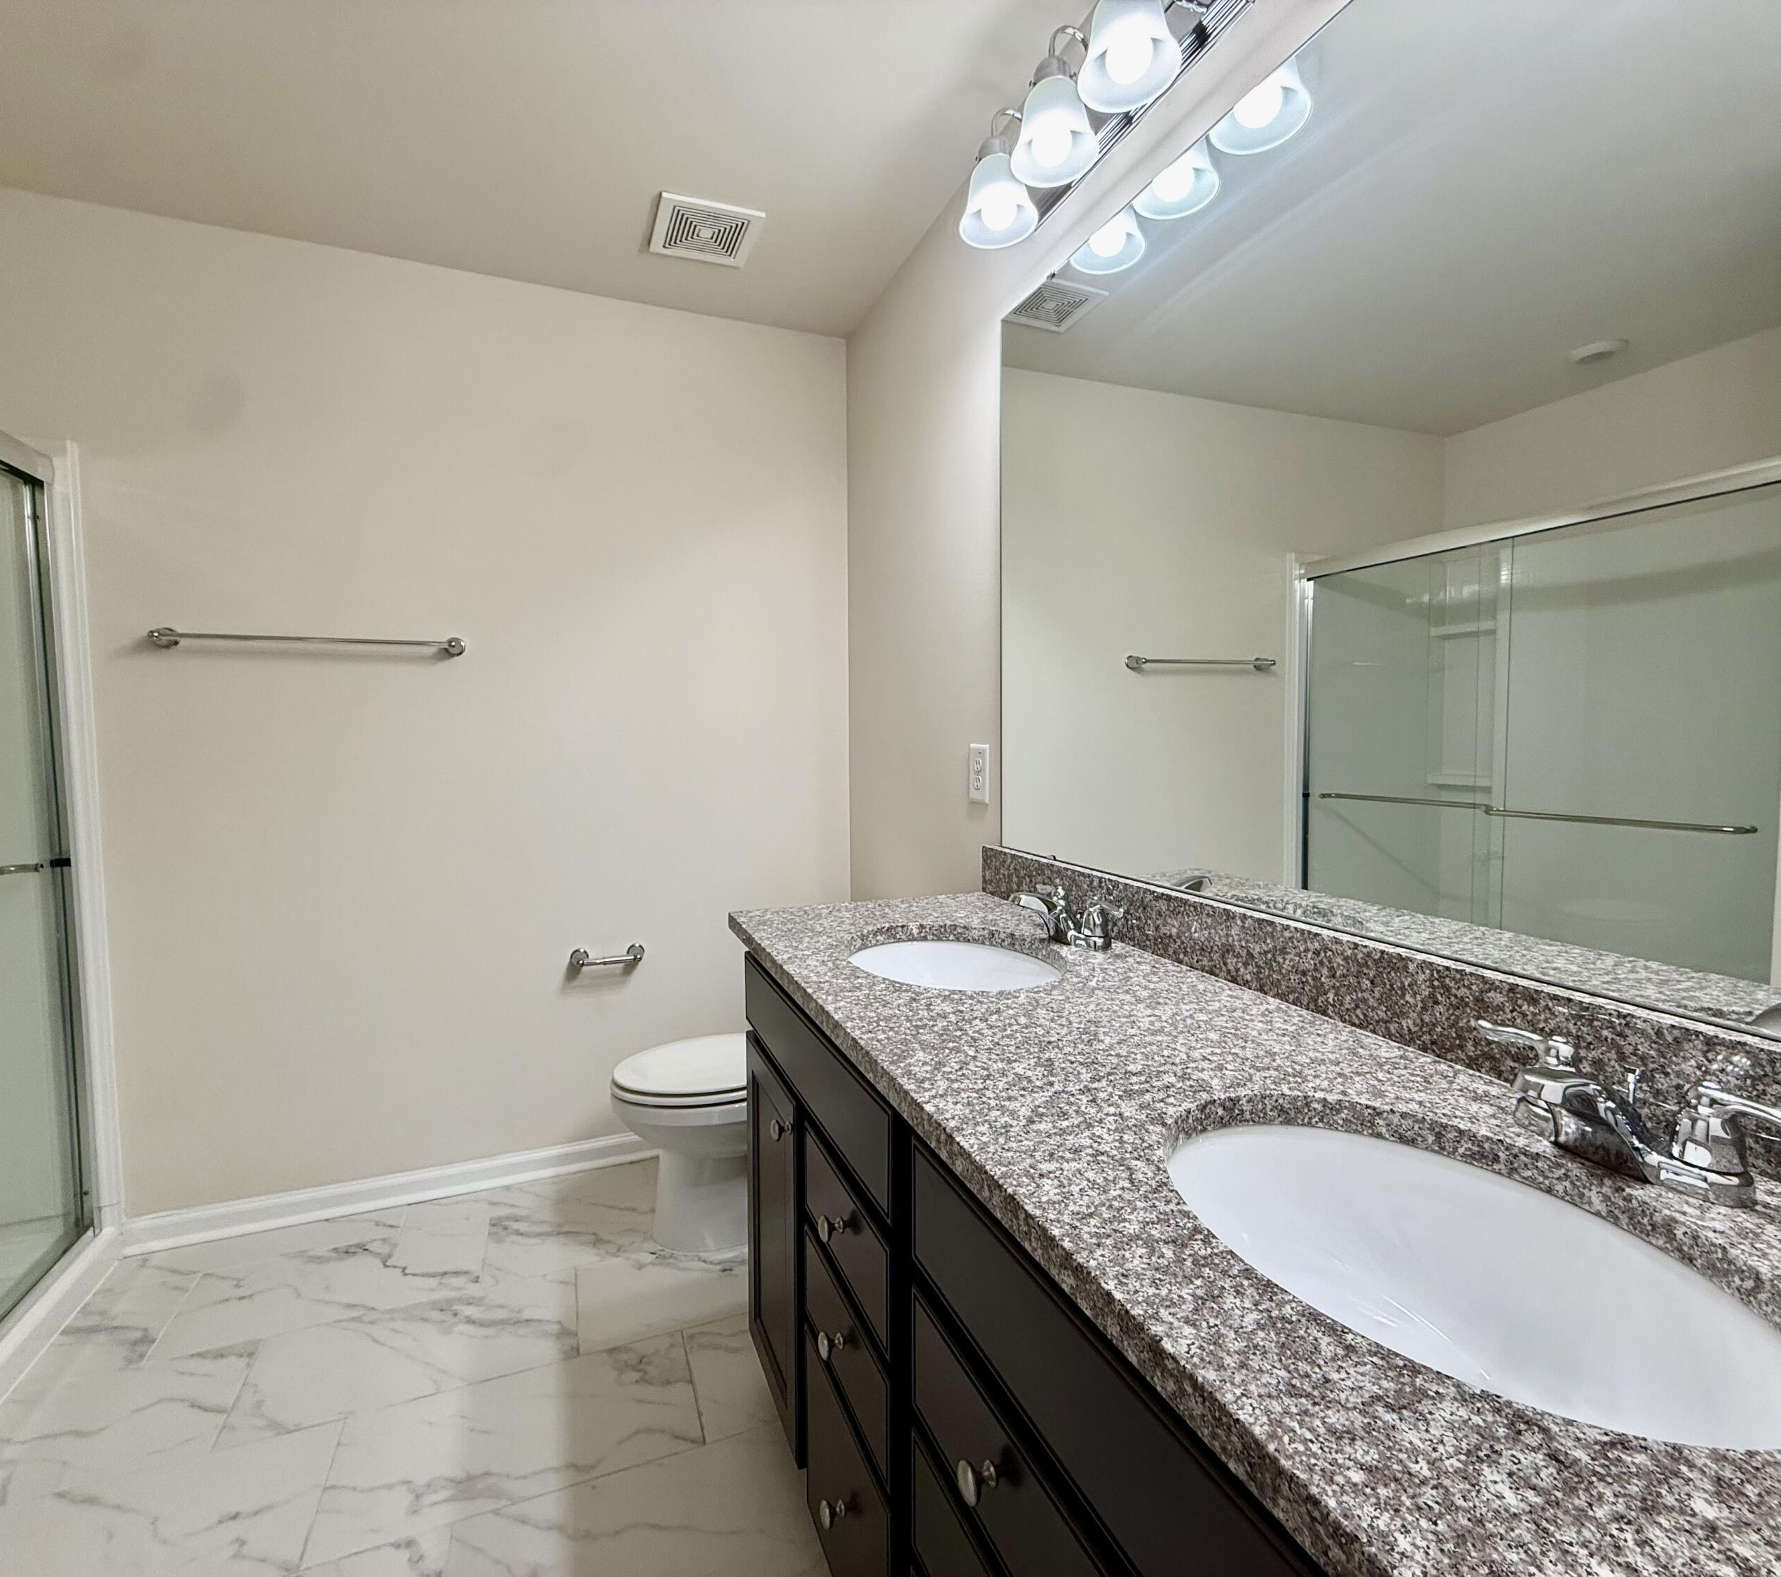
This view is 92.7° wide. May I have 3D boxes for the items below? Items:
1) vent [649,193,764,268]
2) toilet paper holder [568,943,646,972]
[{"bbox_3d":[-0.439,-1.320,2.023,0.228,0.024,0.228,-2,4,-22],"label":"vent"},{"bbox_3d":[-0.786,0.475,2.381,0.204,0.050,0.080,-2,4,-22],"label":"toilet paper holder"}]

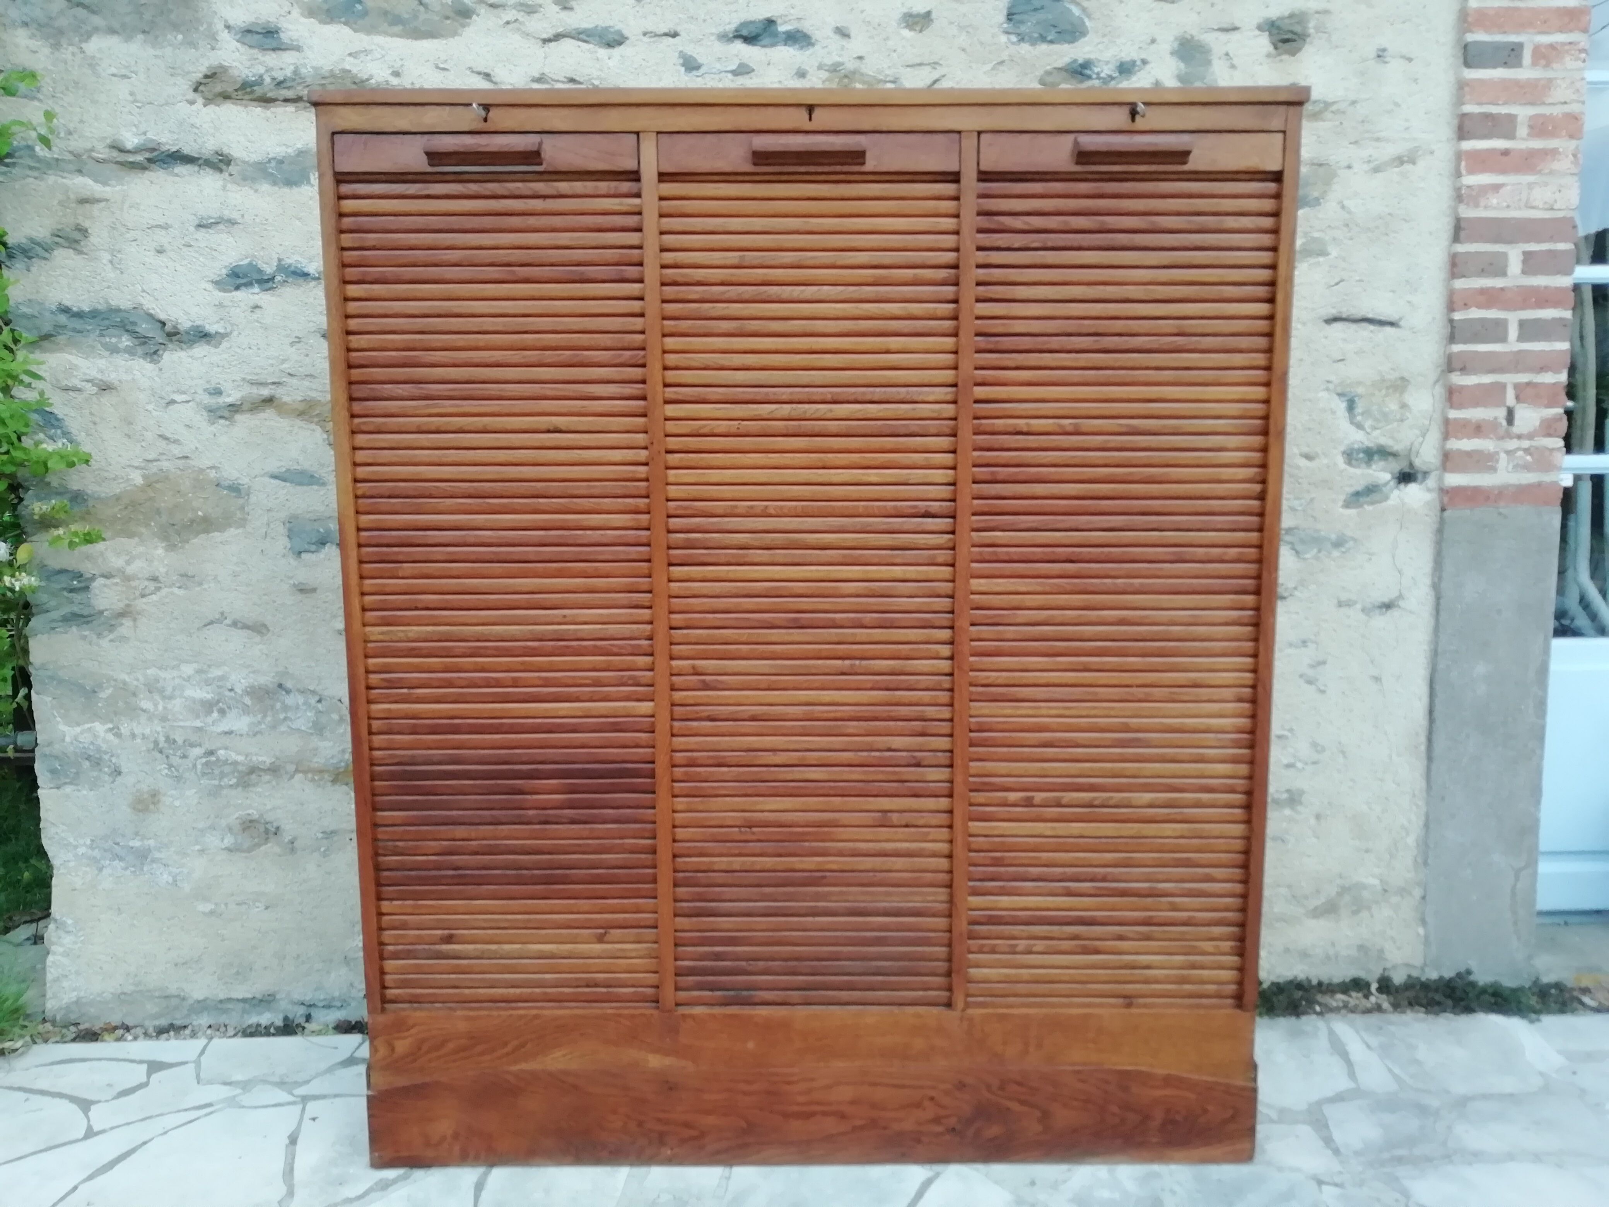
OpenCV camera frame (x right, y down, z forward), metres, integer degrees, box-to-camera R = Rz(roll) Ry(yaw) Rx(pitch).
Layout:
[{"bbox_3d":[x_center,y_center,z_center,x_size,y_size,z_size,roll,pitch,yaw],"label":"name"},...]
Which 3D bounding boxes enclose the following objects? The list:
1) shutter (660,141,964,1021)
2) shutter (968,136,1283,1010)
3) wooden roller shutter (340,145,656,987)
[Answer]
[{"bbox_3d":[0.010,-0.014,1.616,0.388,1.182,0.045,0,8,0],"label":"shutter"},{"bbox_3d":[0.419,-0.015,1.614,0.388,1.182,0.045,0,8,0],"label":"shutter"},{"bbox_3d":[-0.401,-0.013,1.617,0.392,1.182,0.045,0,8,0],"label":"wooden roller shutter"}]

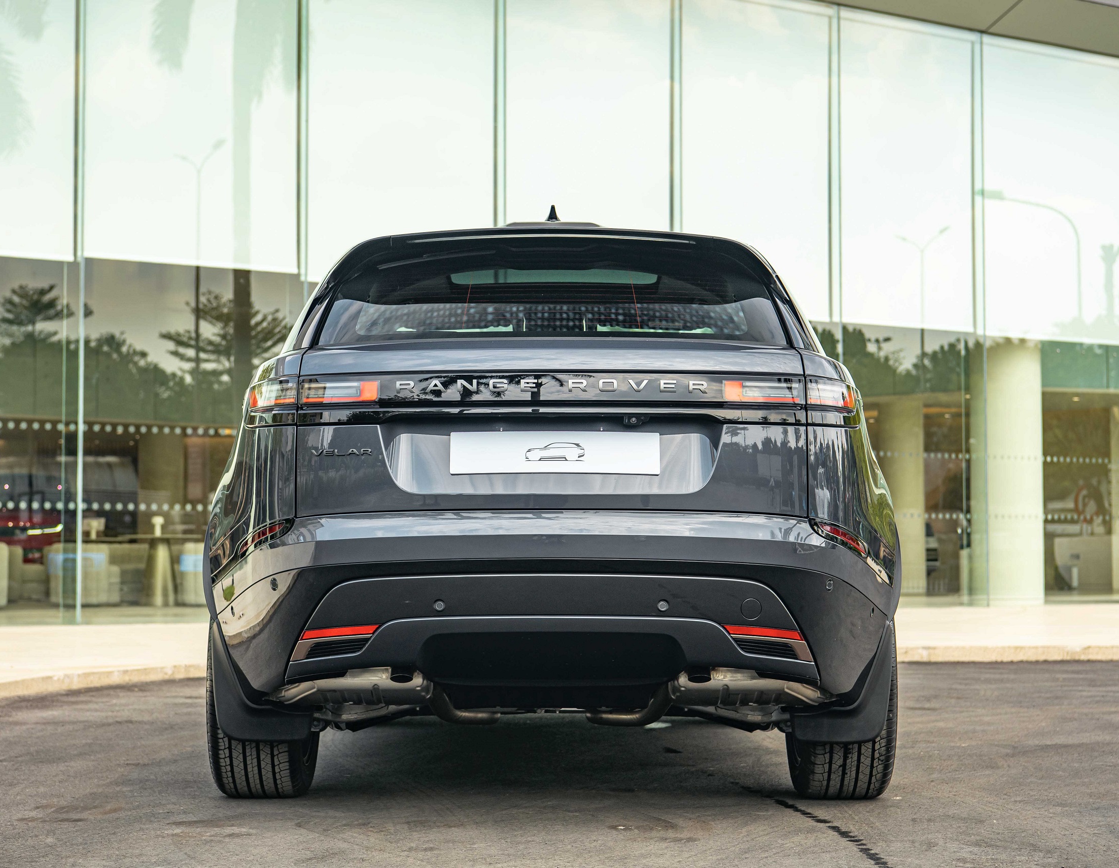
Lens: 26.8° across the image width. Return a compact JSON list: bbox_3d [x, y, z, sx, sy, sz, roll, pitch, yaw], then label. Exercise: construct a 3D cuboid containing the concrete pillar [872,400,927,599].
[{"bbox_3d":[4.487,0.805,31.000,0.650,2.600,0.650,0,-3,-1],"label":"concrete pillar"}]

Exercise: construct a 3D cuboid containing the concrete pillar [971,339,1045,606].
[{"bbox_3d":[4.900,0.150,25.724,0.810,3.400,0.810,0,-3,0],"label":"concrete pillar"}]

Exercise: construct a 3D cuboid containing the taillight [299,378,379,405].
[{"bbox_3d":[-0.560,-0.103,5.973,0.202,0.070,0.085,0,-3,8],"label":"taillight"}]

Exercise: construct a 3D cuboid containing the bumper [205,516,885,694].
[{"bbox_3d":[-0.018,0.446,6.035,1.860,0.490,0.620,0,-3,0],"label":"bumper"}]

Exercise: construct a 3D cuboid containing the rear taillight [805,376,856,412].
[{"bbox_3d":[0.703,-0.102,6.103,0.160,0.082,0.290,0,-3,0],"label":"rear taillight"}]

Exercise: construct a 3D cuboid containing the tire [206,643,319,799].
[{"bbox_3d":[-0.848,0.661,6.776,0.260,0.765,0.765,0,-3,0],"label":"tire"}]

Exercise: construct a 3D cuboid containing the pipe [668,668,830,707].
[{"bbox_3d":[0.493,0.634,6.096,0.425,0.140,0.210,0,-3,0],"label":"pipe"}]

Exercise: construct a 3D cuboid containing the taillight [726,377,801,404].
[{"bbox_3d":[0.512,-0.106,5.930,0.195,0.057,0.085,0,-3,-10],"label":"taillight"}]

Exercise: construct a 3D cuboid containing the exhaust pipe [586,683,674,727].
[{"bbox_3d":[0.184,0.715,6.200,0.225,0.110,0.160,0,-3,-1],"label":"exhaust pipe"}]

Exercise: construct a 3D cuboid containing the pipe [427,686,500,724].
[{"bbox_3d":[-0.251,0.714,6.192,0.190,0.110,0.150,0,-3,0],"label":"pipe"}]

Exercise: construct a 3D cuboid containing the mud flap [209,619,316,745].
[{"bbox_3d":[-0.801,0.665,6.350,0.275,0.325,0.140,0,-3,-1],"label":"mud flap"}]

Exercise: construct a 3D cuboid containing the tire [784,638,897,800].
[{"bbox_3d":[0.812,0.661,6.776,0.260,0.765,0.765,0,-3,0],"label":"tire"}]

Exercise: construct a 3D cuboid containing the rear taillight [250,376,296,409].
[{"bbox_3d":[-0.737,-0.105,6.060,0.145,0.074,0.190,-1,-3,10],"label":"rear taillight"}]

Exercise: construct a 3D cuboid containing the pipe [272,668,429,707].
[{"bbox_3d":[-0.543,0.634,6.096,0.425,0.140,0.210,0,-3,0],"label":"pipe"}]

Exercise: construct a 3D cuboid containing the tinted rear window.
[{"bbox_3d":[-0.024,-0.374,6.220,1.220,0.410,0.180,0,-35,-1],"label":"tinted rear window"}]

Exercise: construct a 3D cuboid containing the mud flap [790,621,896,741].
[{"bbox_3d":[0.760,0.665,6.350,0.275,0.325,0.140,0,-3,-1],"label":"mud flap"}]

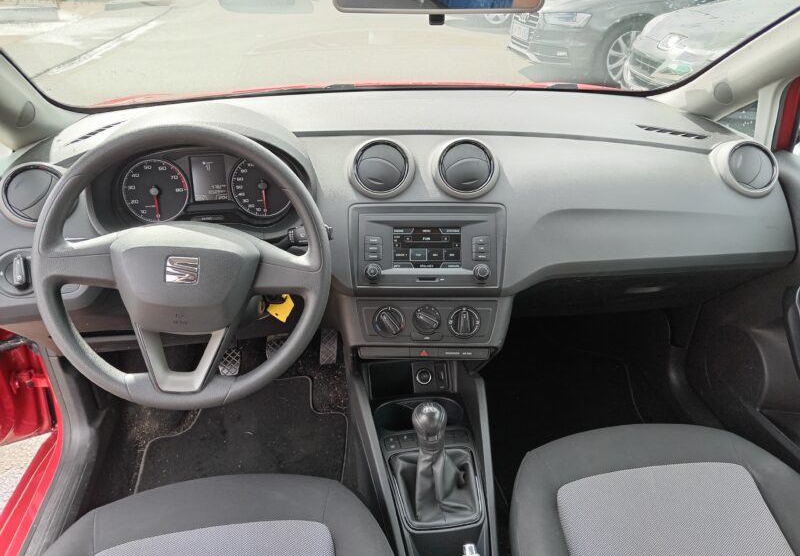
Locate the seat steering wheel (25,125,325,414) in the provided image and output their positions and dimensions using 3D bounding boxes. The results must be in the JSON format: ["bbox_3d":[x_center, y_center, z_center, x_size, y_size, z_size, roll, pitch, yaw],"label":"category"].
[{"bbox_3d":[-0.277,-0.014,0.768,0.372,0.370,0.105,2,1,-5],"label":"seat steering wheel"}]

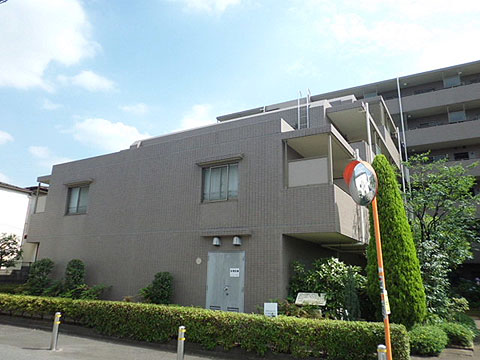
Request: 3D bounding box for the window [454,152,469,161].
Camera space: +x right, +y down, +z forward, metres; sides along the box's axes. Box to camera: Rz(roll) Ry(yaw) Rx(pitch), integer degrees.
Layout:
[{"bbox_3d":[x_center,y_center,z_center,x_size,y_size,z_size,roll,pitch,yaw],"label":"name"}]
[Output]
[{"bbox_3d":[16.995,-1.708,27.554,0.900,0.780,0.130,-7,-17,28],"label":"window"}]

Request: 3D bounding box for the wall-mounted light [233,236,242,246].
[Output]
[{"bbox_3d":[-0.086,1.771,10.385,0.210,0.250,0.200,-7,-17,30],"label":"wall-mounted light"}]

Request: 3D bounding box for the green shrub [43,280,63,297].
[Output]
[{"bbox_3d":[-6.795,4.077,13.096,0.820,0.782,0.720,-7,-17,30],"label":"green shrub"}]

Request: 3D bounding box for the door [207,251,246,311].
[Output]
[{"bbox_3d":[-0.411,3.090,10.377,1.280,1.957,0.080,-7,-17,30],"label":"door"}]

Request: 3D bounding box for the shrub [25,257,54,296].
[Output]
[{"bbox_3d":[-7.739,3.866,13.859,1.050,1.619,1.000,-7,-17,30],"label":"shrub"}]

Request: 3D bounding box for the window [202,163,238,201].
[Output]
[{"bbox_3d":[-0.605,0.114,11.371,1.370,1.150,0.120,-7,-17,30],"label":"window"}]

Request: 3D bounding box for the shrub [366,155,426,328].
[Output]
[{"bbox_3d":[4.125,1.655,9.674,1.420,4.785,1.420,-7,-17,30],"label":"shrub"}]

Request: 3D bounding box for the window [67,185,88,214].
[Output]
[{"bbox_3d":[-6.976,0.899,15.637,1.420,1.230,0.130,-7,-17,30],"label":"window"}]

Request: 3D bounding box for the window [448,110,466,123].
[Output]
[{"bbox_3d":[16.750,-4.800,27.736,1.070,1.000,0.130,-7,-17,28],"label":"window"}]

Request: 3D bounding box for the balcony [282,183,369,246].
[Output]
[{"bbox_3d":[3.028,1.315,11.834,1.540,1.360,4.300,-7,-17,30],"label":"balcony"}]

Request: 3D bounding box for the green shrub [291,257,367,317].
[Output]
[{"bbox_3d":[2.233,2.938,9.280,1.800,1.795,1.450,-7,-17,30],"label":"green shrub"}]

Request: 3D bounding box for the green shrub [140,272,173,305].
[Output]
[{"bbox_3d":[-2.709,3.737,11.511,0.900,1.500,0.750,-7,-17,30],"label":"green shrub"}]

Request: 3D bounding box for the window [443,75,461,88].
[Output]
[{"bbox_3d":[16.825,-7.617,28.488,1.120,1.050,0.130,-7,-17,28],"label":"window"}]

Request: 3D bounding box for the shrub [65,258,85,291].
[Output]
[{"bbox_3d":[-6.352,3.990,13.696,0.760,1.900,0.760,-7,-17,30],"label":"shrub"}]

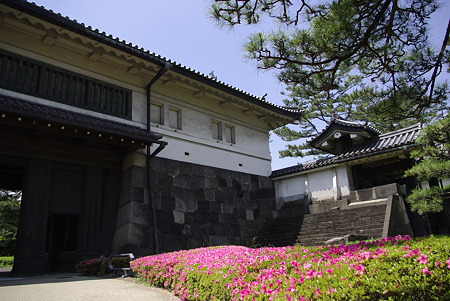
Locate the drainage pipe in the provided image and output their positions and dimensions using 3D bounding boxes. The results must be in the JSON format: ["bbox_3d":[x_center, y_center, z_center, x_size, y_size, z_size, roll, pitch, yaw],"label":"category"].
[{"bbox_3d":[-2.994,0.348,14.916,1.624,8.758,0.261,-17,-21,42],"label":"drainage pipe"}]

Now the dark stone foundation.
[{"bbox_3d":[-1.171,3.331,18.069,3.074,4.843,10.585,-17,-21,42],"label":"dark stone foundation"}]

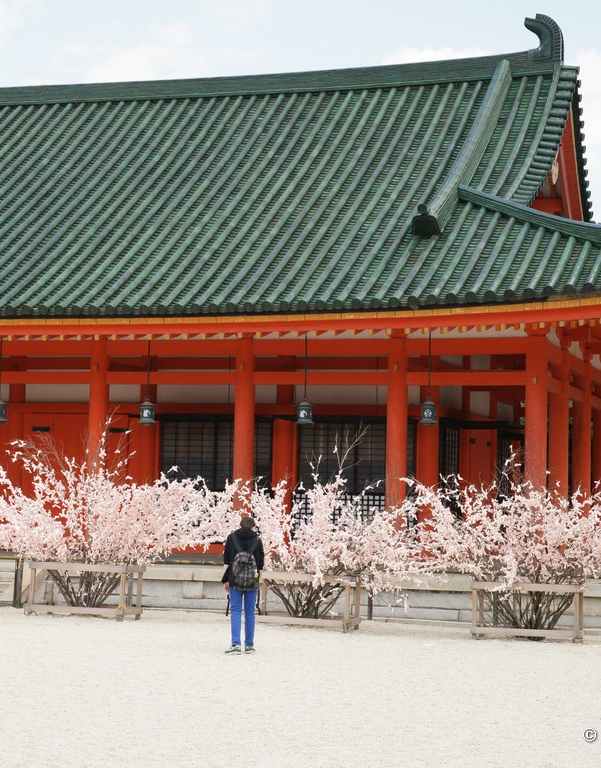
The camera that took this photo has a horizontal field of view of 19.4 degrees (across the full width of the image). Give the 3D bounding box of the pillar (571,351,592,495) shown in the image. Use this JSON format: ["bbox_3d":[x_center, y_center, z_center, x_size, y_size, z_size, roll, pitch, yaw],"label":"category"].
[{"bbox_3d":[5.319,1.435,33.256,0.360,3.850,0.360,0,-4,18],"label":"pillar"}]

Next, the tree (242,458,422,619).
[{"bbox_3d":[0.418,2.289,25.338,2.600,2.330,2.400,1,-3,0],"label":"tree"}]

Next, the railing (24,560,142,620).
[{"bbox_3d":[-3.295,3.161,26.928,1.663,0.805,0.630,0,-4,18],"label":"railing"}]

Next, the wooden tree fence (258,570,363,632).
[{"bbox_3d":[0.136,3.109,25.250,1.370,0.780,0.620,0,-4,18],"label":"wooden tree fence"}]

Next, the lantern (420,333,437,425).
[{"bbox_3d":[2.106,-0.083,28.707,0.300,1.555,0.300,0,-4,18],"label":"lantern"}]

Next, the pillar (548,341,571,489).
[{"bbox_3d":[4.646,1.331,31.685,0.370,3.986,0.370,0,-4,18],"label":"pillar"}]

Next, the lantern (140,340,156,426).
[{"bbox_3d":[-2.610,-0.027,30.245,0.300,1.483,0.300,1,-4,0],"label":"lantern"}]

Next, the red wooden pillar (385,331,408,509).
[{"bbox_3d":[1.649,1.174,30.350,0.370,3.986,0.370,0,-4,18],"label":"red wooden pillar"}]

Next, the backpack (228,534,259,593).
[{"bbox_3d":[-0.658,2.128,20.850,0.330,0.600,0.240,1,-4,-3],"label":"backpack"}]

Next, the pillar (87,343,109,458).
[{"bbox_3d":[-3.696,1.162,32.099,0.370,3.986,0.370,0,-4,18],"label":"pillar"}]

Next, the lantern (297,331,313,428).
[{"bbox_3d":[0.084,-0.068,29.367,0.300,1.557,0.300,1,-4,0],"label":"lantern"}]

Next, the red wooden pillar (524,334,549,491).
[{"bbox_3d":[3.960,1.178,29.594,0.370,3.986,0.370,0,-4,18],"label":"red wooden pillar"}]

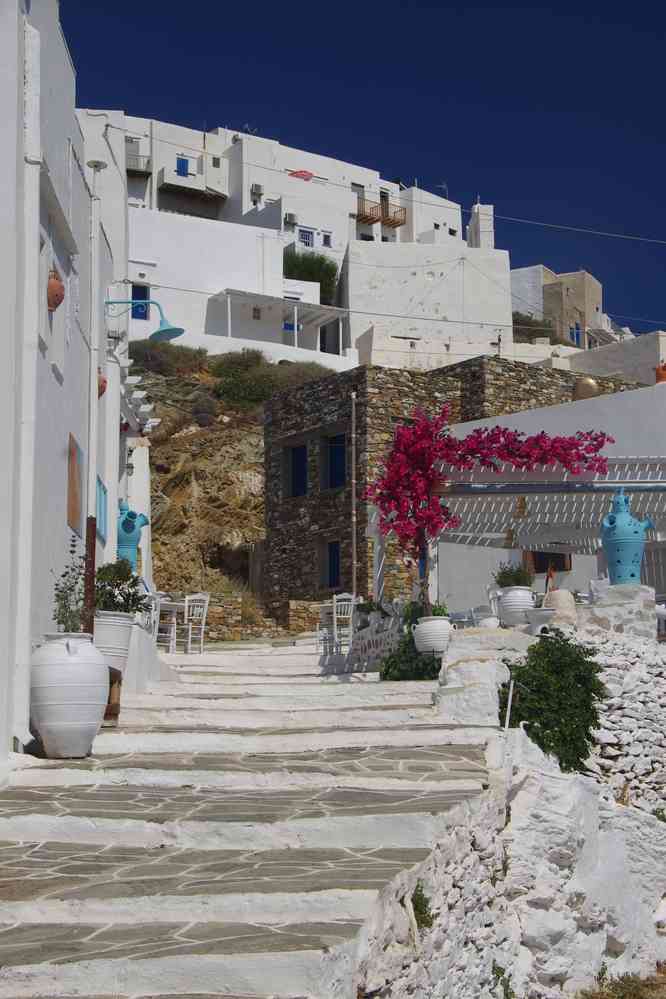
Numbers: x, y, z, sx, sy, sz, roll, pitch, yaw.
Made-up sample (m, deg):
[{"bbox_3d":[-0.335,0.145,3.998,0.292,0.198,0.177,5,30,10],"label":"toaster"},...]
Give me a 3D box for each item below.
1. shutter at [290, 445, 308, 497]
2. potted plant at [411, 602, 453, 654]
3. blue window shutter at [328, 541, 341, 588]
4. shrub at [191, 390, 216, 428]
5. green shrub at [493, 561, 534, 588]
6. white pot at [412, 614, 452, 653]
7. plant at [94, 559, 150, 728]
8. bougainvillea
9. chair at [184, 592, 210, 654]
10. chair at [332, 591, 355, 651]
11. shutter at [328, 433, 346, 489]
[{"bbox_3d":[-0.830,-0.719,44.000,0.080,1.270,0.800,3,-7,-28],"label":"shutter"},{"bbox_3d":[1.248,1.622,22.500,0.520,0.670,0.500,0,-6,0],"label":"potted plant"},{"bbox_3d":[0.036,1.548,42.300,0.080,1.140,0.650,3,-7,-28],"label":"blue window shutter"},{"bbox_3d":[-4.084,-2.869,56.000,0.850,1.100,0.850,0,-6,0],"label":"shrub"},{"bbox_3d":[2.185,0.908,21.500,0.500,0.350,0.480,0,-6,0],"label":"green shrub"},{"bbox_3d":[1.248,1.698,22.500,0.520,0.480,0.480,0,-6,0],"label":"white pot"},{"bbox_3d":[-1.991,1.362,16.800,0.540,1.600,0.520,0,-6,0],"label":"plant"},{"bbox_3d":[2.000,0.026,22.700,3.100,2.450,1.400,0,-6,0],"label":"bougainvillea"},{"bbox_3d":[-2.058,1.829,26.200,0.410,0.900,0.430,4,-7,-35],"label":"chair"},{"bbox_3d":[0.133,1.829,26.200,0.410,0.900,0.430,3,-7,-30],"label":"chair"},{"bbox_3d":[0.107,-0.903,42.200,0.080,1.270,0.840,3,-7,-28],"label":"shutter"}]

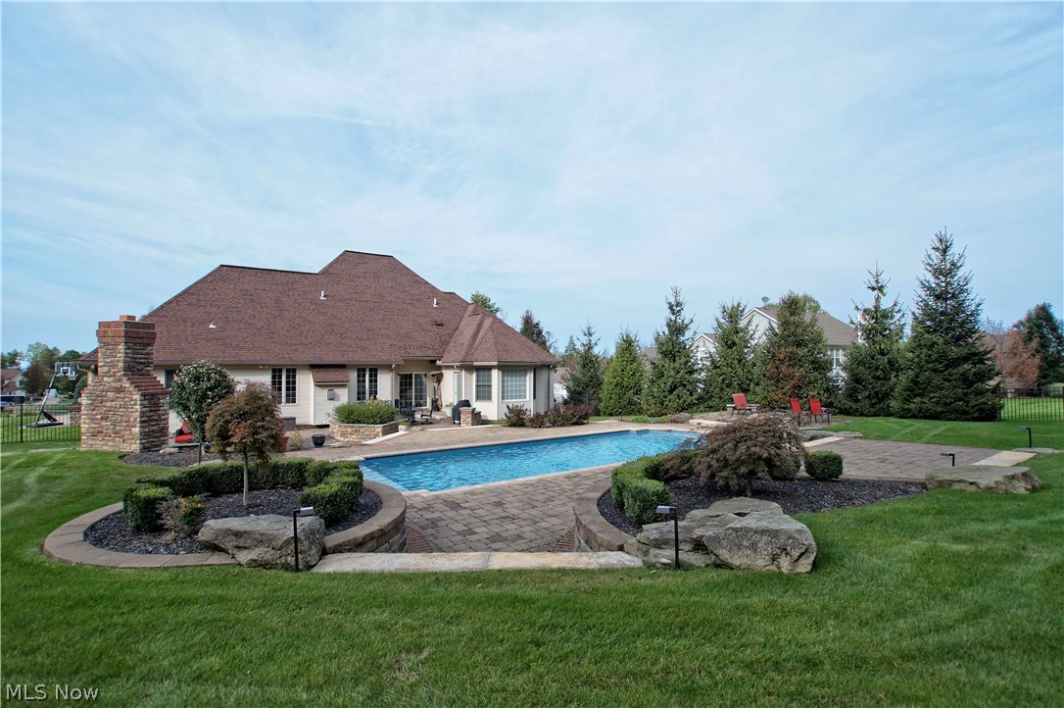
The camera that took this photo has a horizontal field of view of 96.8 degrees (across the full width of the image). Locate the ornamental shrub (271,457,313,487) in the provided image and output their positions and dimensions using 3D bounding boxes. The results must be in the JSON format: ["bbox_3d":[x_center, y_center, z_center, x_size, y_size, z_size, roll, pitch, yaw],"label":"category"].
[{"bbox_3d":[-3.869,1.891,7.600,0.620,0.400,0.600,1,-1,-33],"label":"ornamental shrub"}]

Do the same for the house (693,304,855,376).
[{"bbox_3d":[27.300,-0.059,50.410,17.000,8.600,13.500,1,-1,-31],"label":"house"}]

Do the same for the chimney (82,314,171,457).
[{"bbox_3d":[-12.870,0.869,14.936,2.400,4.200,0.950,0,-1,15],"label":"chimney"}]

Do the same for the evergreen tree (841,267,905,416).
[{"bbox_3d":[16.300,-0.622,22.416,2.800,6.900,2.800,0,-1,0],"label":"evergreen tree"}]

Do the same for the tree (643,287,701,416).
[{"bbox_3d":[7.152,-0.201,24.200,2.800,6.500,2.800,0,-1,0],"label":"tree"}]

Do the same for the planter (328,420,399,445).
[{"bbox_3d":[-5.720,2.583,15.888,2.150,0.560,1.500,0,-2,9],"label":"planter"}]

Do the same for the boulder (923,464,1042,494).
[{"bbox_3d":[8.400,2.366,8.857,1.650,0.340,0.900,0,-1,13],"label":"boulder"}]

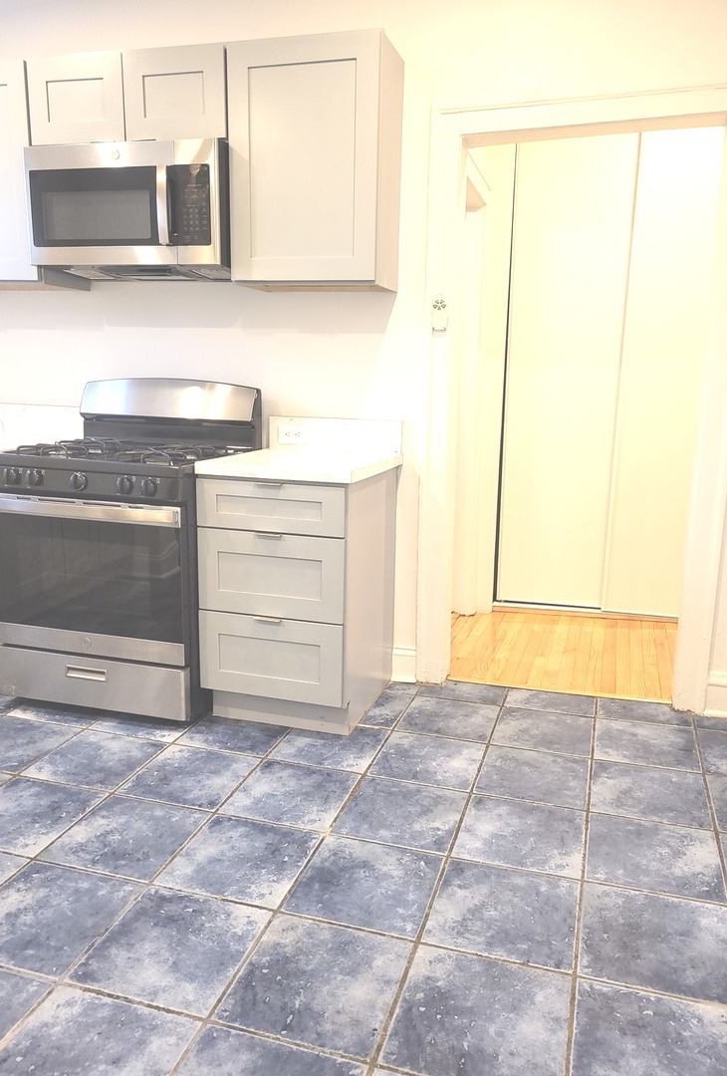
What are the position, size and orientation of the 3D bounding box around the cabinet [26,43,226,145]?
[{"bbox_3d":[-0.776,-1.538,2.925,0.768,0.300,0.315,5,12,15],"label":"cabinet"}]

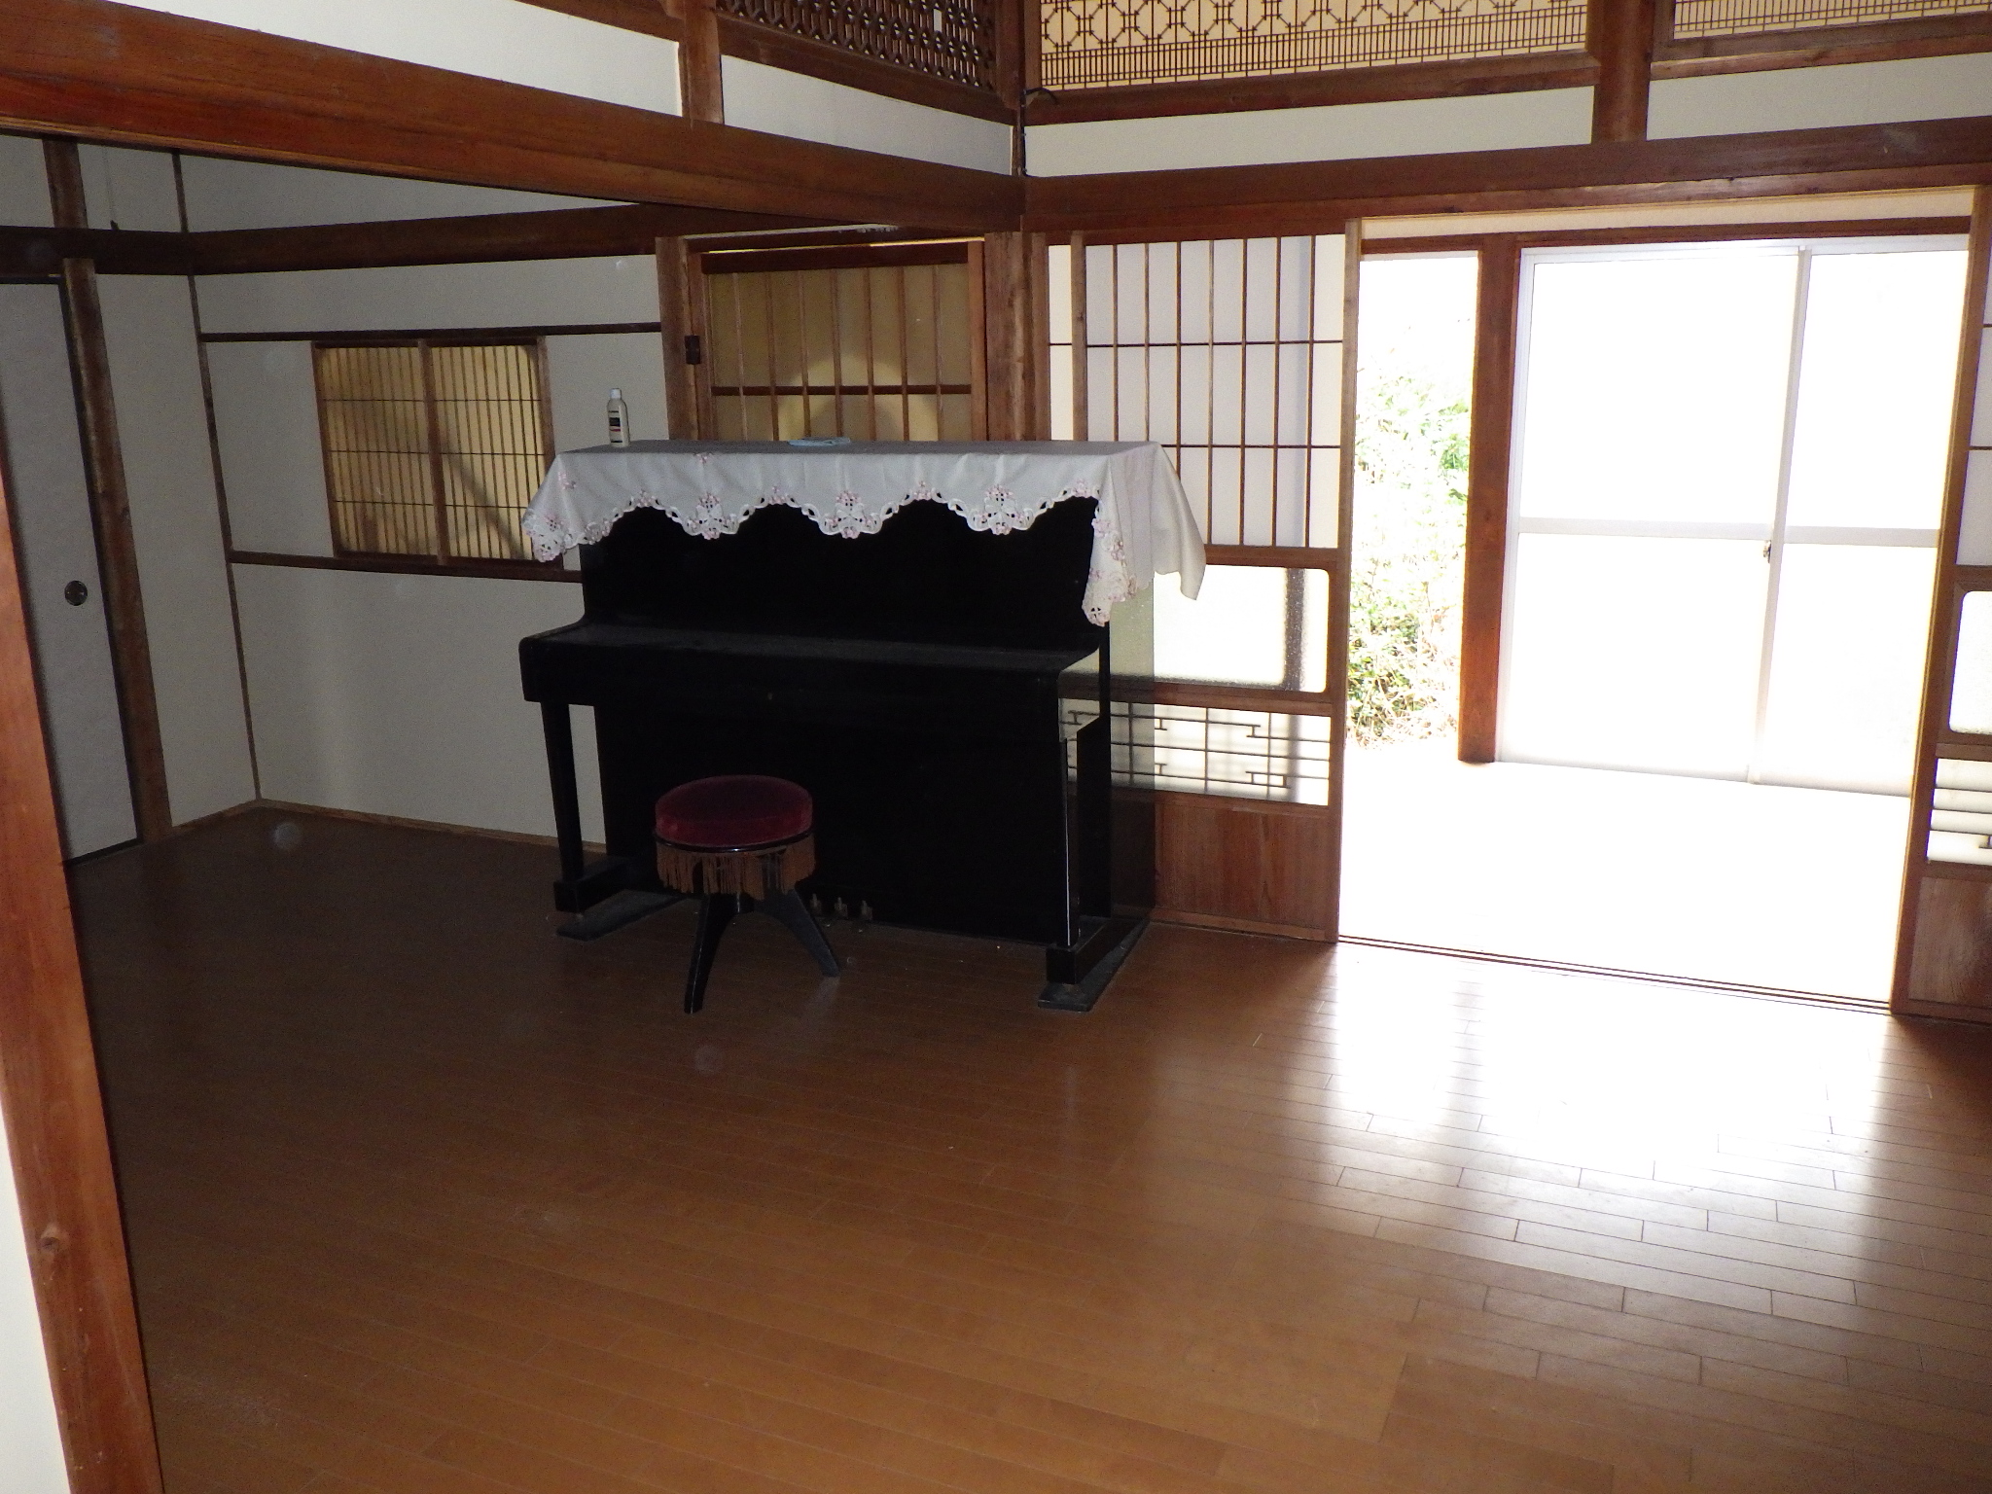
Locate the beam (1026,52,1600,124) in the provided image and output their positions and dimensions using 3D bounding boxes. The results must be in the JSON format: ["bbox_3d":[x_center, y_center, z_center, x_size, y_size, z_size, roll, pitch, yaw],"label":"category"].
[{"bbox_3d":[0.662,-1.479,3.630,1.300,0.070,0.070,5,16,23],"label":"beam"}]

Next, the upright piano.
[{"bbox_3d":[-0.376,-0.118,4.081,1.470,1.246,0.670,5,16,22],"label":"upright piano"}]

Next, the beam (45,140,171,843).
[{"bbox_3d":[-2.725,-0.780,4.997,0.100,2.180,0.110,5,16,23],"label":"beam"}]

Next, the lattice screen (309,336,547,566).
[{"bbox_3d":[-1.694,-0.890,4.886,0.910,0.690,0.050,5,16,23],"label":"lattice screen"}]

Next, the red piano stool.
[{"bbox_3d":[-0.619,0.347,3.875,0.400,0.460,0.400,-1,14,0],"label":"red piano stool"}]

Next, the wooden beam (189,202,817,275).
[{"bbox_3d":[-1.330,-1.445,4.555,2.640,0.132,0.065,5,16,23],"label":"wooden beam"}]

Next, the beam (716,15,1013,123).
[{"bbox_3d":[-0.240,-1.367,3.305,0.070,0.065,1.270,5,16,23],"label":"beam"}]

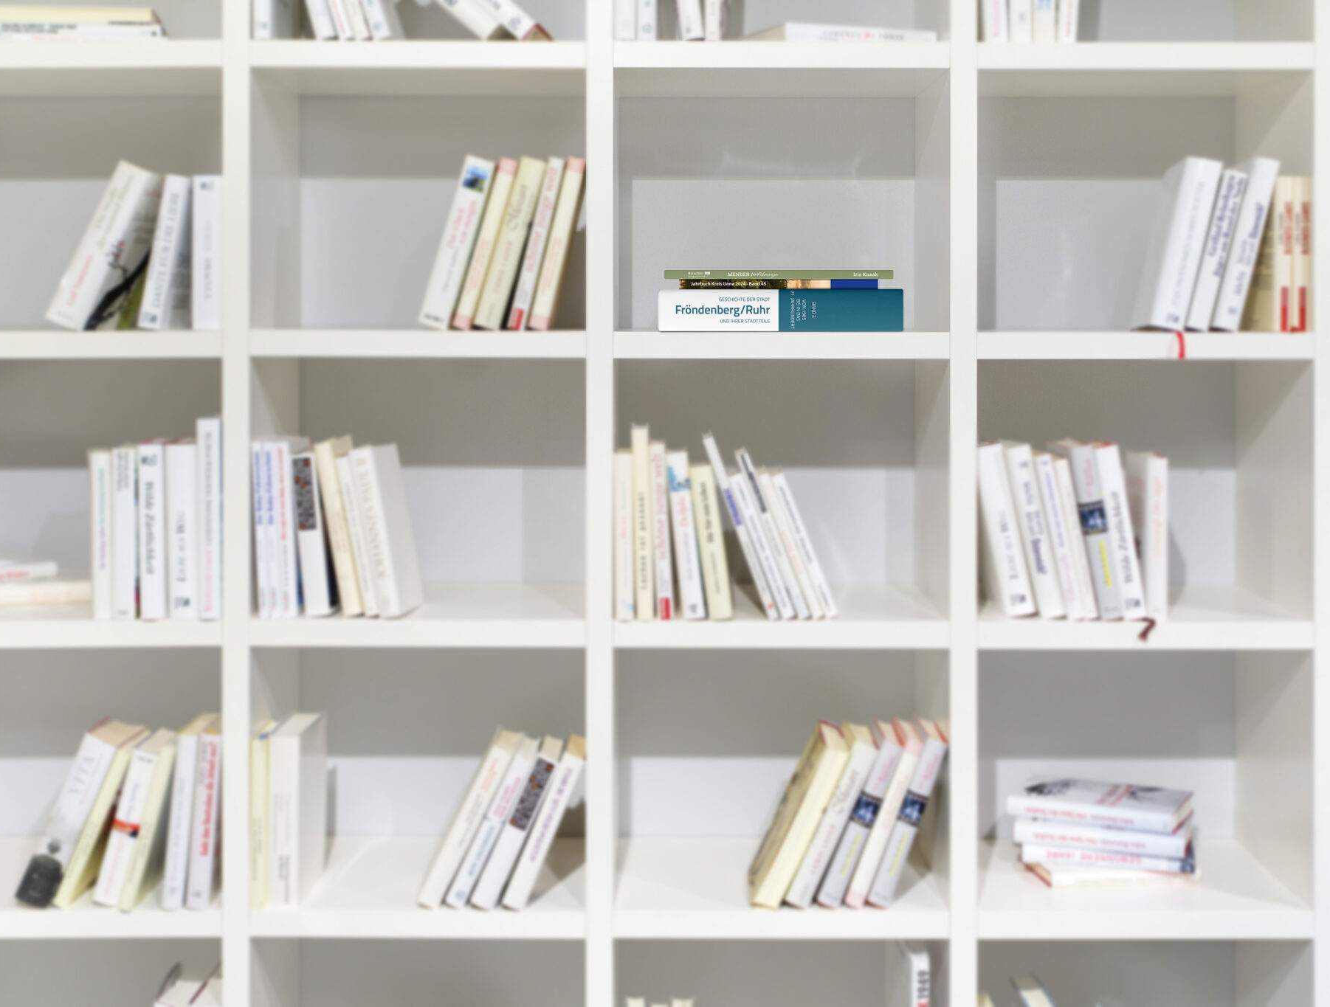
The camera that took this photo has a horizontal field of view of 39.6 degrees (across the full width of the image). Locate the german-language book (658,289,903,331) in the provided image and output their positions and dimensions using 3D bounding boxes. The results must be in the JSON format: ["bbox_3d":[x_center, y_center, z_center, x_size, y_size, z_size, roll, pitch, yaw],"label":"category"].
[{"bbox_3d":[0.143,-0.244,2.385,0.302,0.053,0.210,0,4,0],"label":"german-language book"}]

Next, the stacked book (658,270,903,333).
[{"bbox_3d":[0.143,-0.257,2.385,0.302,0.077,0.210,0,4,0],"label":"stacked book"}]

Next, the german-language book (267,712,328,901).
[{"bbox_3d":[-0.469,0.390,2.364,0.039,0.213,0.148,0,4,2],"label":"german-language book"}]

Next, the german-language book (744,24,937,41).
[{"bbox_3d":[0.224,-0.597,2.406,0.213,0.027,0.140,-1,4,-20],"label":"german-language book"}]

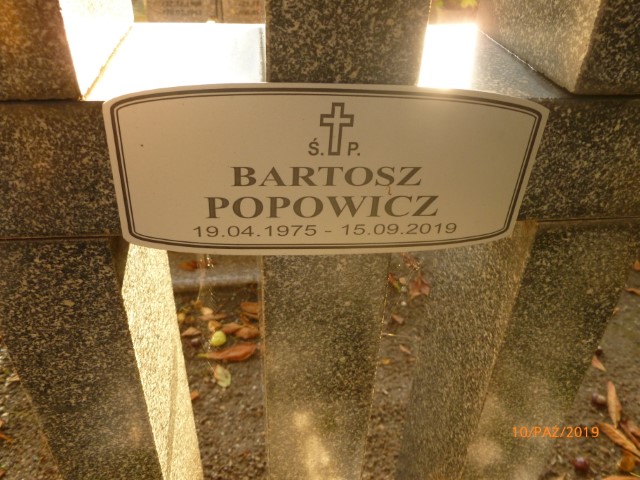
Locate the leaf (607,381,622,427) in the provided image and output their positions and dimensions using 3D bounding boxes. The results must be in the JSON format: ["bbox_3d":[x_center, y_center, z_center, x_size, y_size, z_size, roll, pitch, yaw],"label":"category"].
[{"bbox_3d":[0.652,0.362,1.146,0.032,0.015,0.128,12,34,16],"label":"leaf"}]

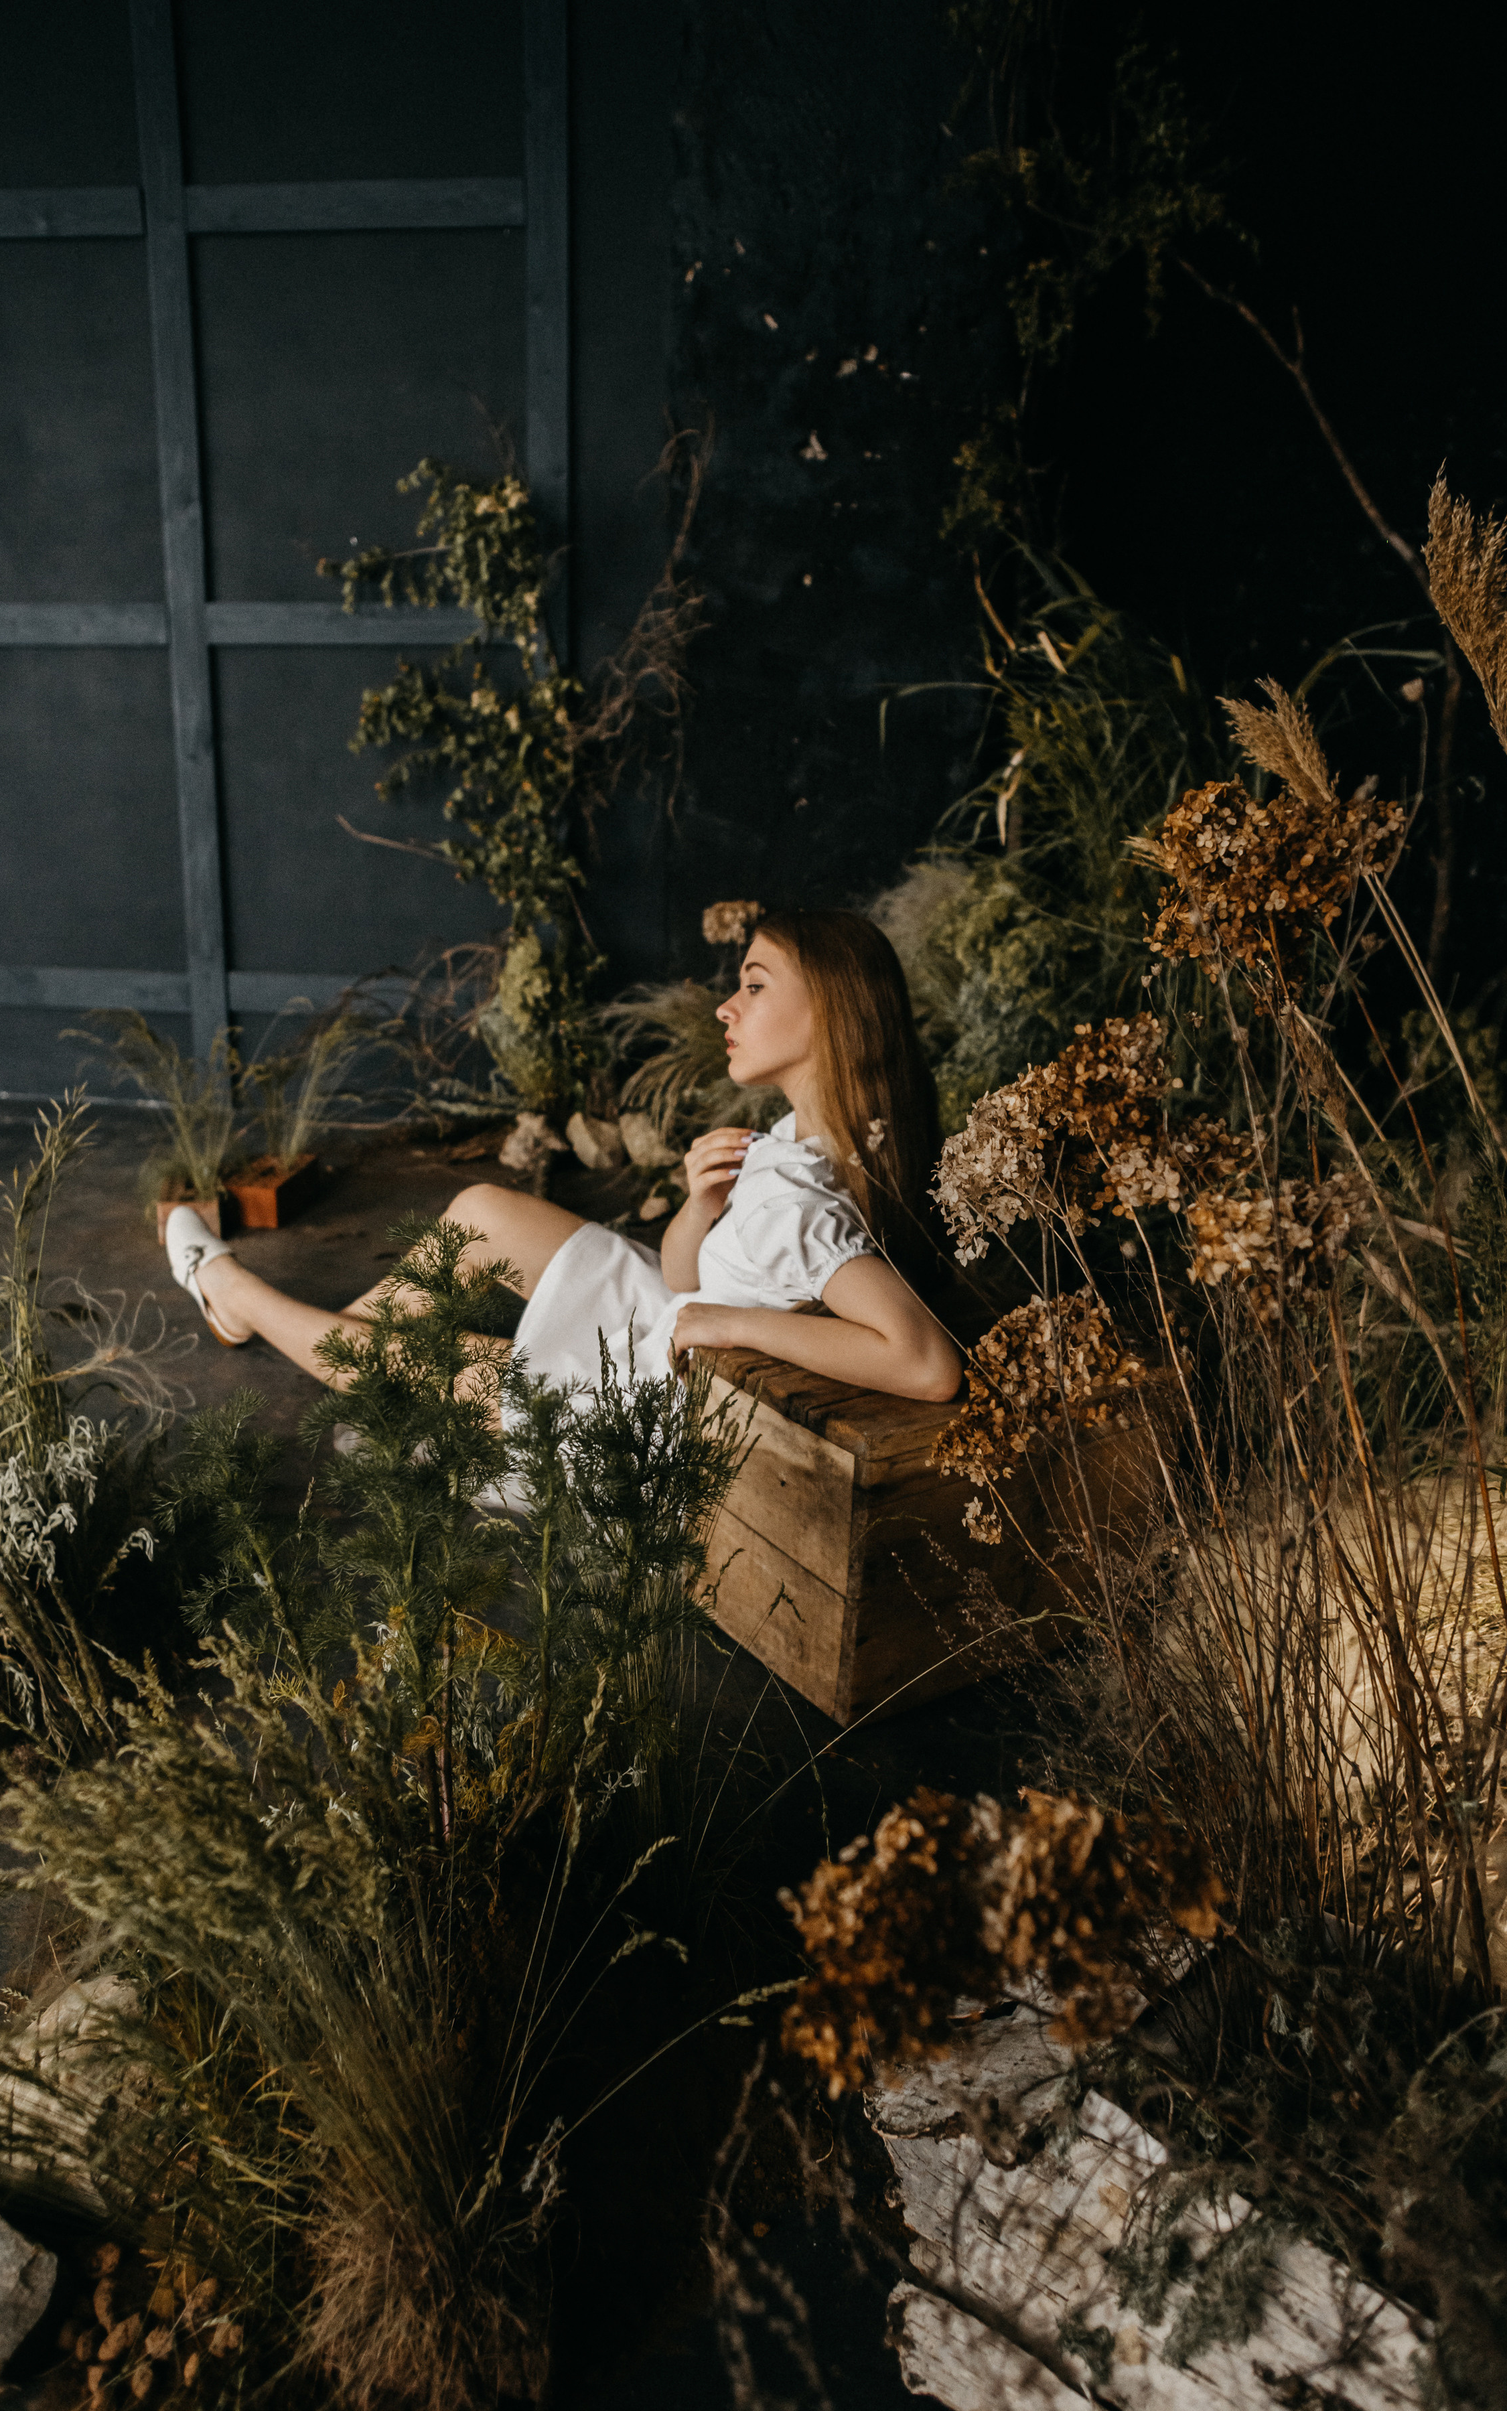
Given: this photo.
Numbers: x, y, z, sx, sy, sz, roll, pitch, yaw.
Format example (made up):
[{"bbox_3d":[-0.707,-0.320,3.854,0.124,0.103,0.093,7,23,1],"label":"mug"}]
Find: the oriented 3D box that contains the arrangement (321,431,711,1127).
[{"bbox_3d":[-0.661,-1.133,4.483,1.060,1.880,0.550,3,13,7],"label":"arrangement"}]

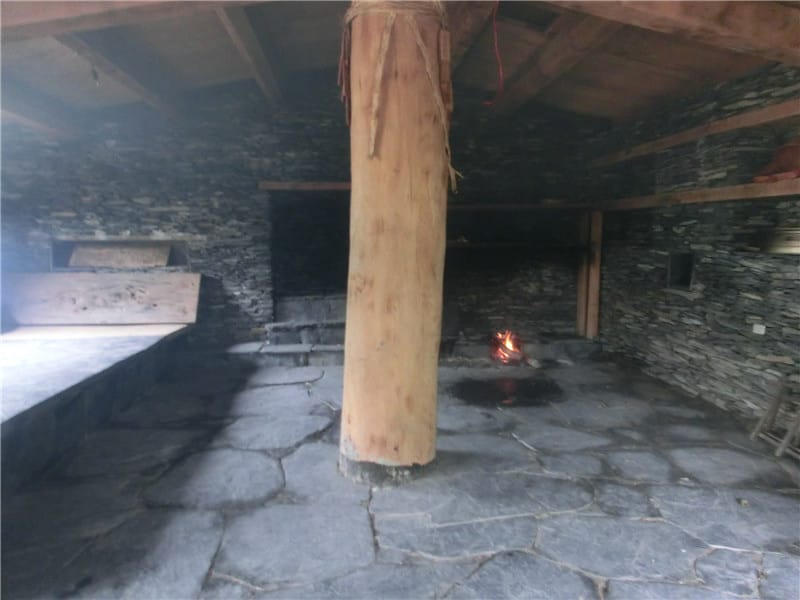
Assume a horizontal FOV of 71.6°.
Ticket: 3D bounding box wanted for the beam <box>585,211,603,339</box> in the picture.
[{"bbox_3d":[2.309,-0.300,6.663,0.140,1.547,0.098,0,7,-6],"label":"beam"}]

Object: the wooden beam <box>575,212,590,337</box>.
[{"bbox_3d":[2.189,-0.314,6.748,0.126,1.533,0.098,0,7,-6],"label":"wooden beam"}]

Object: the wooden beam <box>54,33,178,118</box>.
[{"bbox_3d":[-2.329,-1.864,4.551,0.154,0.175,2.688,0,7,-6],"label":"wooden beam"}]

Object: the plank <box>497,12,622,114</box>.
[{"bbox_3d":[1.311,-2.050,4.885,0.238,0.189,2.688,0,7,-6],"label":"plank"}]

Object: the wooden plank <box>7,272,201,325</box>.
[{"bbox_3d":[-2.962,-0.014,5.579,1.820,0.554,0.049,0,-21,-6],"label":"wooden plank"}]

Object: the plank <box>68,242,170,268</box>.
[{"bbox_3d":[-3.039,-0.461,6.064,1.001,0.295,0.042,0,-24,-6],"label":"plank"}]

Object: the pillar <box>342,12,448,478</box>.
[{"bbox_3d":[-0.036,-0.343,3.200,0.546,2.576,0.546,0,7,-6],"label":"pillar"}]

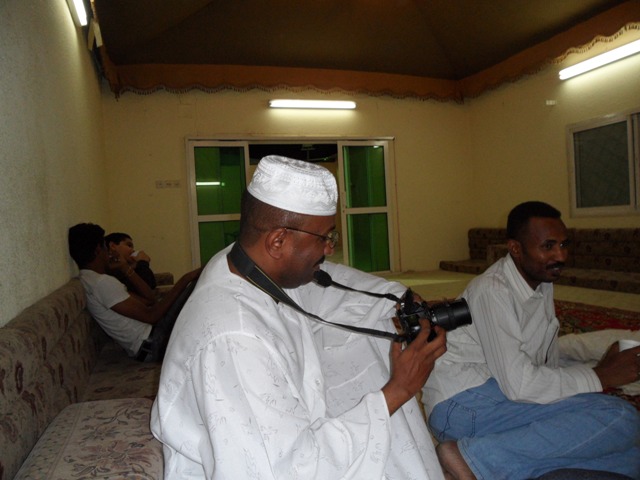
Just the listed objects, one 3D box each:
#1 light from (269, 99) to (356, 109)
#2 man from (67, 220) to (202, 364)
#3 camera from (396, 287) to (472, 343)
[{"bbox_3d":[-0.080,-1.885,6.950,1.260,0.100,0.080,-4,2,-18],"label":"light"},{"bbox_3d":[-0.878,0.290,2.644,0.820,0.800,0.520,-4,2,-18],"label":"man"},{"bbox_3d":[0.259,0.174,1.120,0.170,0.100,0.132,-16,38,-5],"label":"camera"}]

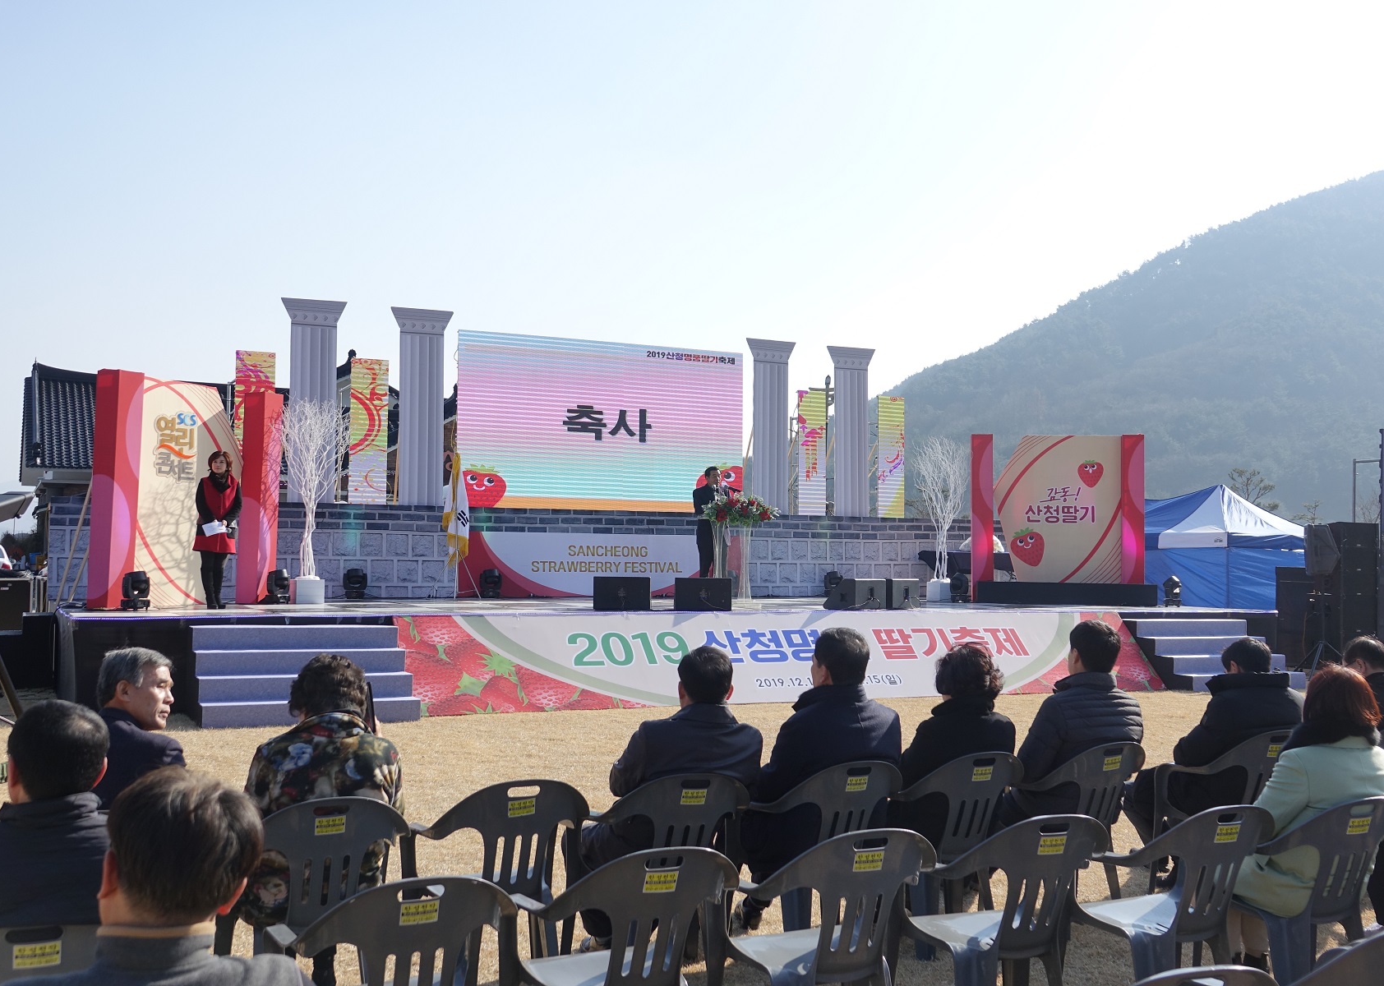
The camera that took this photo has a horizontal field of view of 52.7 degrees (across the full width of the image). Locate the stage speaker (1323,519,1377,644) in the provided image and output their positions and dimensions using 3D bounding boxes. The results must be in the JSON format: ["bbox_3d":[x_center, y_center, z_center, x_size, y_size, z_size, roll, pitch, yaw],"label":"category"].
[{"bbox_3d":[9.025,1.387,19.156,0.620,1.980,0.500,2,-3,-27],"label":"stage speaker"}]

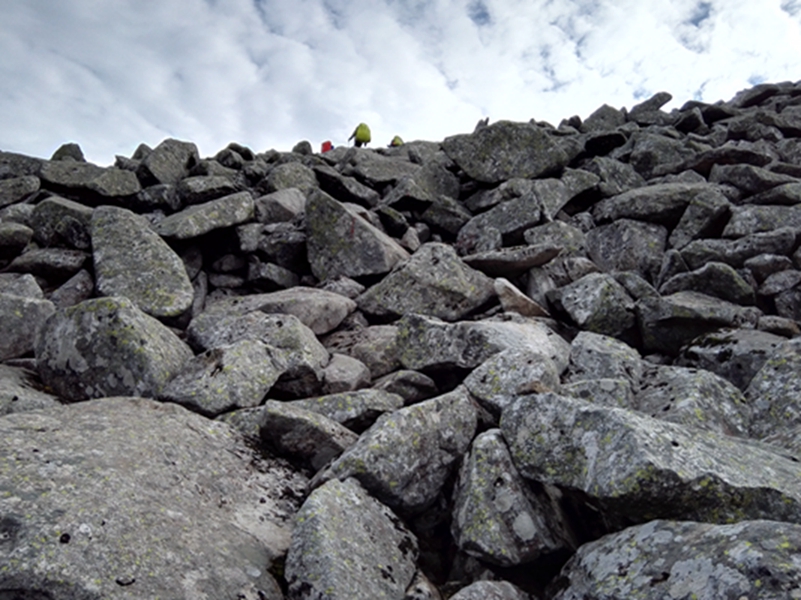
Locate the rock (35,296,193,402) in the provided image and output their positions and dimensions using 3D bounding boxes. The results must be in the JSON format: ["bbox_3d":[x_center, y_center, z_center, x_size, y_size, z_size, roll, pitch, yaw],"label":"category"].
[{"bbox_3d":[-1.540,0.287,3.600,0.763,0.587,0.650,4,-10,-23],"label":"rock"}]

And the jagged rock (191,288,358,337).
[{"bbox_3d":[-0.833,0.107,4.364,1.068,0.389,0.668,1,-7,-5],"label":"jagged rock"}]

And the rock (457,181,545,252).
[{"bbox_3d":[0.969,-0.800,6.500,0.820,0.620,0.600,0,-6,4],"label":"rock"}]

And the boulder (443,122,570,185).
[{"bbox_3d":[1.659,-2.331,10.600,1.850,0.850,1.200,0,-6,4],"label":"boulder"}]

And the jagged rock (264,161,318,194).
[{"bbox_3d":[-1.551,-1.668,9.450,0.789,0.541,0.621,1,-7,-5],"label":"jagged rock"}]

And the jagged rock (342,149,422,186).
[{"bbox_3d":[-0.367,-2.430,12.300,1.400,0.550,0.950,0,-6,-1],"label":"jagged rock"}]

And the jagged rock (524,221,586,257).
[{"bbox_3d":[1.410,-0.541,6.100,0.520,0.320,0.420,-1,-6,7],"label":"jagged rock"}]

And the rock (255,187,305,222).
[{"bbox_3d":[-1.288,-1.025,7.200,0.546,0.376,0.420,2,-9,-10],"label":"rock"}]

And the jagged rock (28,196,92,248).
[{"bbox_3d":[-4.044,-0.930,8.000,0.640,0.550,0.550,2,-6,-14],"label":"jagged rock"}]

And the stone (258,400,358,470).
[{"bbox_3d":[-0.384,0.566,2.800,0.408,0.283,0.300,1,-9,-8],"label":"stone"}]

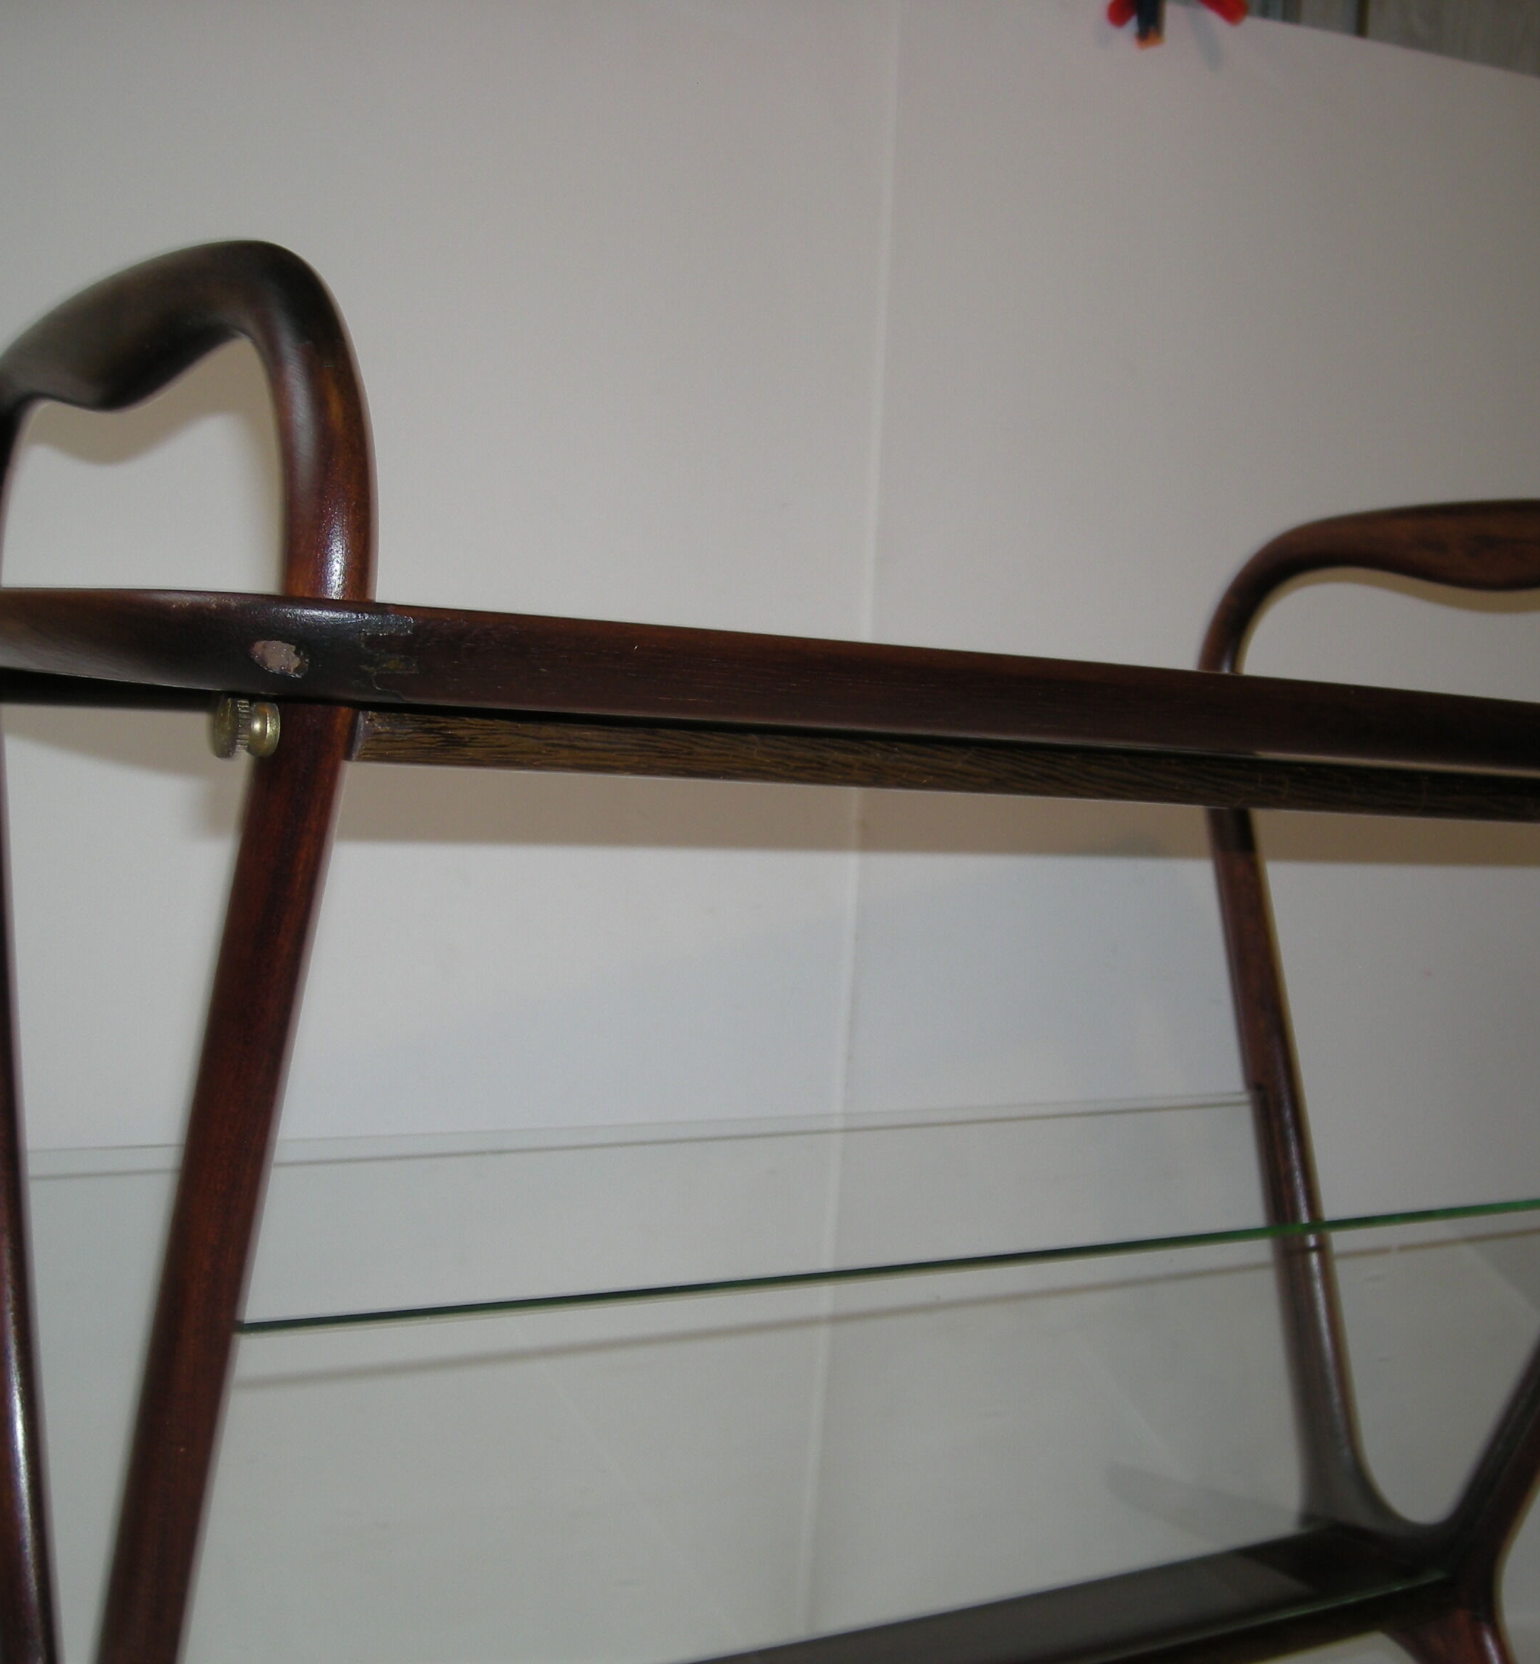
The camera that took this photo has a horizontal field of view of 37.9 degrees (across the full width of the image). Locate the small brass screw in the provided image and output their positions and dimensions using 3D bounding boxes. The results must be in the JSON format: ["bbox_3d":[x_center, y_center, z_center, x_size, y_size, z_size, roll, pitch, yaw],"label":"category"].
[{"bbox_3d":[-0.142,-0.028,0.607,0.015,0.017,0.017,2,4,-33],"label":"small brass screw"}]

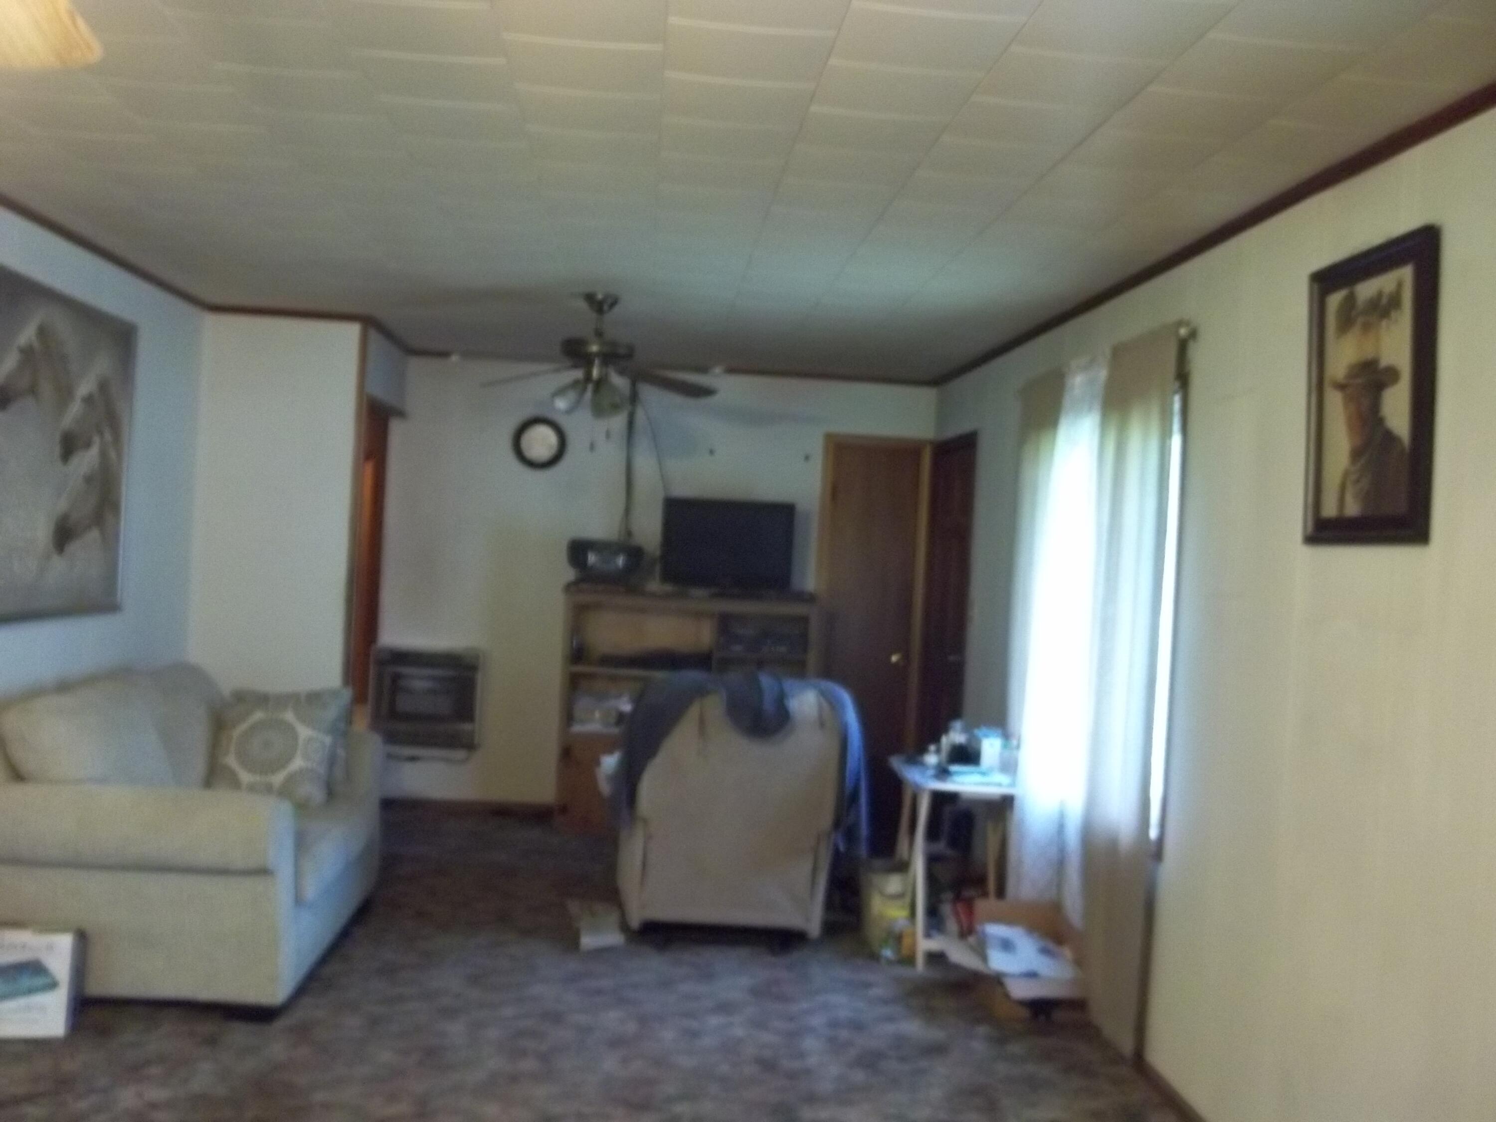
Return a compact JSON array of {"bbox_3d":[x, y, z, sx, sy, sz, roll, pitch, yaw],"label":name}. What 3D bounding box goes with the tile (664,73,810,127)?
[{"bbox_3d":[-0.024,-0.989,3.051,0.307,0.020,0.303,3,1,-4],"label":"tile"}]

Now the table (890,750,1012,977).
[{"bbox_3d":[0.778,1.100,5.193,0.430,0.660,0.500,3,1,-4],"label":"table"}]

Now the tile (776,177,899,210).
[{"bbox_3d":[0.224,-0.953,3.695,0.305,0.016,0.300,3,0,-4],"label":"tile"}]

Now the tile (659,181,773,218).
[{"bbox_3d":[-0.090,-0.969,3.807,0.305,0.016,0.300,3,0,-4],"label":"tile"}]

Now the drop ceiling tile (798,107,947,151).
[{"bbox_3d":[0.269,-0.952,3.162,0.305,0.020,0.305,3,1,-4],"label":"drop ceiling tile"}]

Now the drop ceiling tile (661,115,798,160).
[{"bbox_3d":[-0.046,-0.970,3.286,0.305,0.020,0.305,3,1,-4],"label":"drop ceiling tile"}]

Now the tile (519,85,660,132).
[{"bbox_3d":[-0.339,-0.982,3.108,0.305,0.020,0.305,3,1,-4],"label":"tile"}]

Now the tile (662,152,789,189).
[{"bbox_3d":[-0.069,-0.981,3.580,0.305,0.020,0.305,3,1,-4],"label":"tile"}]

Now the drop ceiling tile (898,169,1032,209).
[{"bbox_3d":[0.547,-0.949,3.634,0.305,0.020,0.305,3,1,-4],"label":"drop ceiling tile"}]

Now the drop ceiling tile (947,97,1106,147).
[{"bbox_3d":[0.582,-0.930,3.008,0.305,0.016,0.300,3,0,-4],"label":"drop ceiling tile"}]

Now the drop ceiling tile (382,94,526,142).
[{"bbox_3d":[-0.662,-1.008,3.239,0.305,0.020,0.305,3,1,-4],"label":"drop ceiling tile"}]

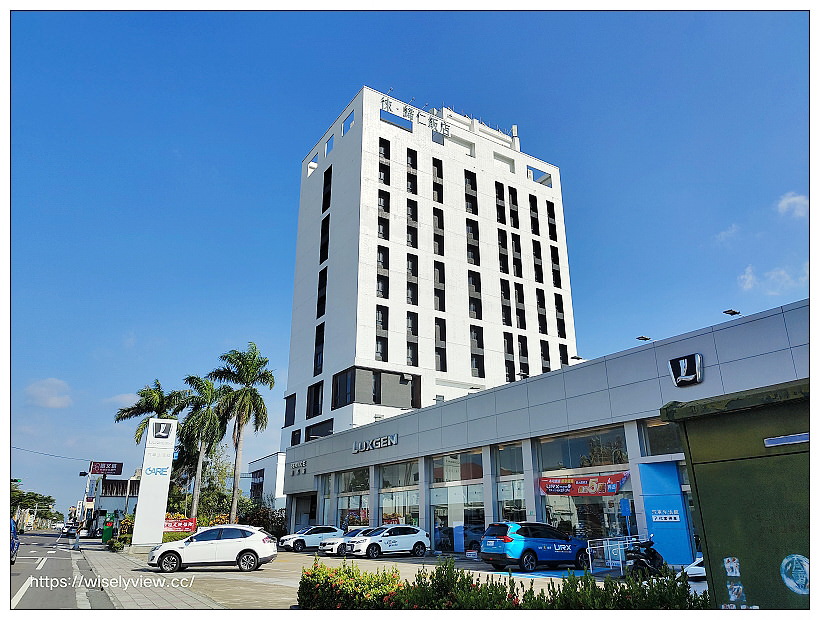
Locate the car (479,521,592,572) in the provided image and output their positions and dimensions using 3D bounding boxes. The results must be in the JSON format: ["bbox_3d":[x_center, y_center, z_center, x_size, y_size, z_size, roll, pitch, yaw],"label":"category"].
[{"bbox_3d":[5.003,9.132,23.049,4.720,1.670,1.845,12,-23,-29],"label":"car"}]

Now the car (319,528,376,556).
[{"bbox_3d":[-3.146,13.863,35.669,4.600,1.500,1.820,12,-23,-30],"label":"car"}]

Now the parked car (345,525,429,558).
[{"bbox_3d":[-1.092,12.554,32.283,4.630,1.620,1.845,12,-23,-29],"label":"parked car"}]

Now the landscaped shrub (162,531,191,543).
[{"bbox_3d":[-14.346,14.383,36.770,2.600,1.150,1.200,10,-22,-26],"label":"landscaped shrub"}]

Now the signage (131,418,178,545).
[{"bbox_3d":[-15.309,10.287,35.820,1.620,7.200,0.400,10,-22,-26],"label":"signage"}]

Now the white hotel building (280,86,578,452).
[{"bbox_3d":[3.209,2.172,78.037,32.400,52.500,19.200,12,-23,-30],"label":"white hotel building"}]

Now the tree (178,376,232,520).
[{"bbox_3d":[-14.905,10.515,41.932,4.100,12.164,4.100,7,-21,-18],"label":"tree"}]

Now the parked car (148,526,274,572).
[{"bbox_3d":[-7.412,9.066,22.677,4.625,1.620,1.845,4,-20,-10],"label":"parked car"}]

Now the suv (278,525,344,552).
[{"bbox_3d":[-6.770,15.934,41.478,4.600,1.620,1.845,13,-24,-32],"label":"suv"}]

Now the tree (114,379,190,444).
[{"bbox_3d":[-17.592,10.181,39.804,4.800,11.349,4.800,8,-22,-22],"label":"tree"}]

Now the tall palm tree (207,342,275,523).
[{"bbox_3d":[-12.958,9.688,44.012,5.000,15.133,5.000,6,-21,-15],"label":"tall palm tree"}]

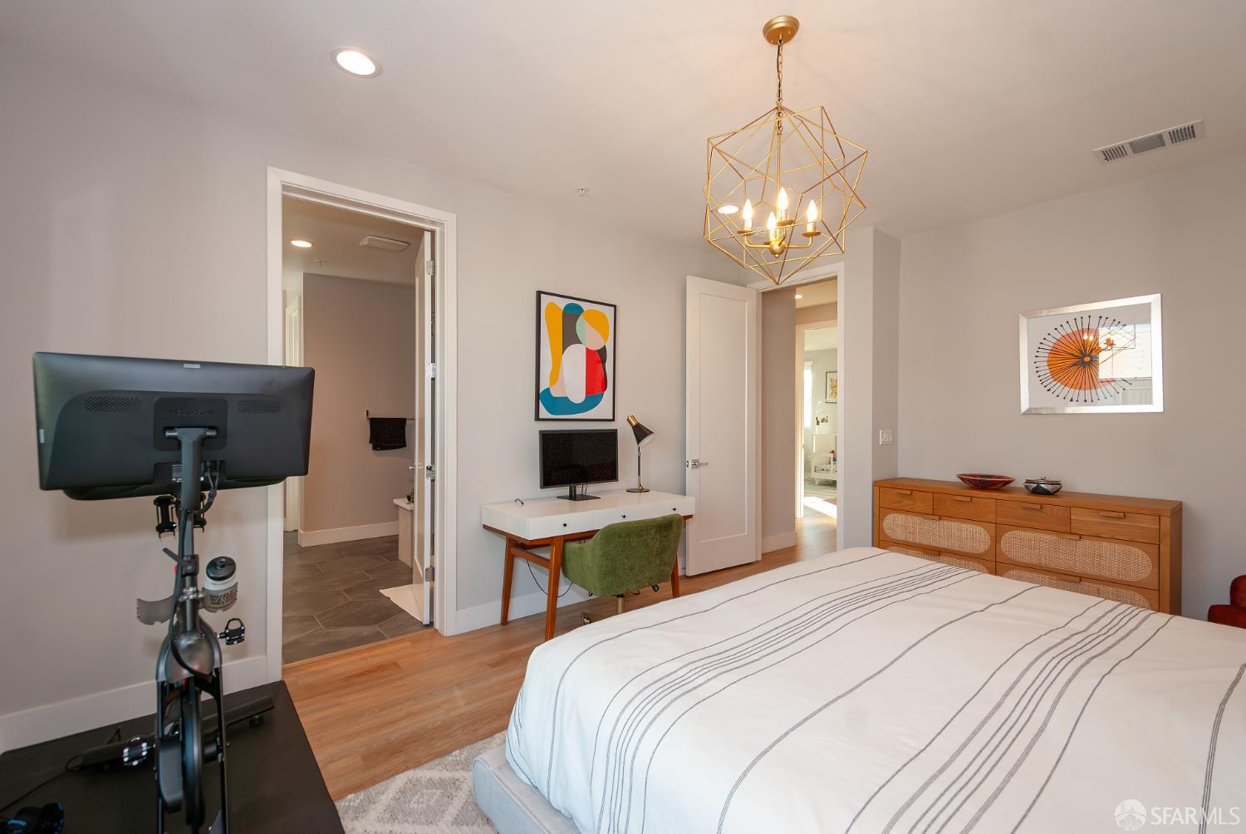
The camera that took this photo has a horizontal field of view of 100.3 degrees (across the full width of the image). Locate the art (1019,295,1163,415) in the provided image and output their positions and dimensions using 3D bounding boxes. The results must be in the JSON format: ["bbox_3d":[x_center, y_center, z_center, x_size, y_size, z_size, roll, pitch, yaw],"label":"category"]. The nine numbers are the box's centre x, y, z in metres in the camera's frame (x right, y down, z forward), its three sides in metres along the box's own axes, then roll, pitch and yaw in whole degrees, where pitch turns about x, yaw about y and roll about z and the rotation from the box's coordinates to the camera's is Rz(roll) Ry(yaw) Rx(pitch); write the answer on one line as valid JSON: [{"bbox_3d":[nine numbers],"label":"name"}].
[{"bbox_3d":[2.917,-0.361,3.272,0.033,0.683,0.668,0,0,-40],"label":"art"}]

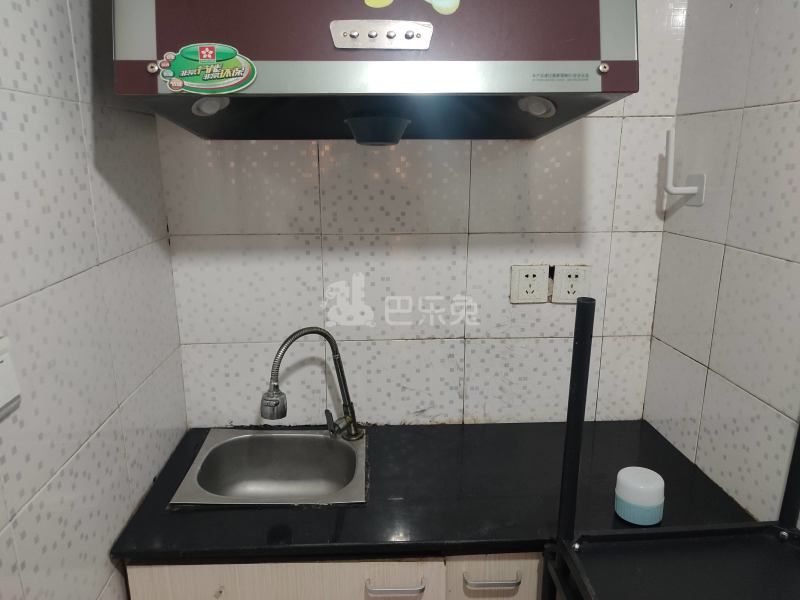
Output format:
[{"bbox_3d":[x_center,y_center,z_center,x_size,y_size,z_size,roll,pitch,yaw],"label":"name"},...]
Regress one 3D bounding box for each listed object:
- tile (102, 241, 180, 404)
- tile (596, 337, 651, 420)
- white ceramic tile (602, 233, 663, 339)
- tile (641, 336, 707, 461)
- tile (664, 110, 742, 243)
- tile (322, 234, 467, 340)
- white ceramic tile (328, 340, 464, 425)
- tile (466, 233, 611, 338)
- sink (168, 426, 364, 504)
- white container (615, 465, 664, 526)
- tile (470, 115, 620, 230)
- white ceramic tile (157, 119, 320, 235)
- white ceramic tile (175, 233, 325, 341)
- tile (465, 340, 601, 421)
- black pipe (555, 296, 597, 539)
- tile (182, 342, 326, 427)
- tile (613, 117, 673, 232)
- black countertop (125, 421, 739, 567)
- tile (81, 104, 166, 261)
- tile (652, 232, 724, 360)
[{"bbox_3d":[-0.502,0.022,1.135,0.010,0.250,0.347,-1,14,-4],"label":"tile"},{"bbox_3d":[0.544,0.190,1.407,0.118,0.216,0.010,-1,14,-2],"label":"tile"},{"bbox_3d":[0.543,-0.036,1.351,0.118,0.250,0.010,-1,14,-2],"label":"white ceramic tile"},{"bbox_3d":[0.622,0.221,1.310,0.010,0.221,0.214,-2,14,-6],"label":"tile"},{"bbox_3d":[0.616,-0.252,1.181,0.010,0.250,0.220,-1,14,-5],"label":"tile"},{"bbox_3d":[-0.009,-0.028,1.329,0.330,0.252,0.010,-1,14,-3],"label":"tile"},{"bbox_3d":[-0.009,0.201,1.394,0.330,0.221,0.010,-1,14,-2],"label":"white ceramic tile"},{"bbox_3d":[0.320,-0.032,1.345,0.330,0.252,0.010,-1,14,-3],"label":"tile"},{"bbox_3d":[-0.260,0.412,1.256,0.375,0.140,0.313,-1,14,-2],"label":"sink"},{"bbox_3d":[0.437,0.355,1.051,0.084,0.073,0.084,-1,14,-2],"label":"white container"},{"bbox_3d":[0.319,-0.276,1.285,0.330,0.252,0.010,-1,14,-2],"label":"tile"},{"bbox_3d":[-0.343,-0.266,1.254,0.334,0.250,0.010,-1,14,-2],"label":"white ceramic tile"},{"bbox_3d":[-0.343,-0.023,1.323,0.338,0.252,0.010,-1,14,-2],"label":"white ceramic tile"},{"bbox_3d":[0.320,0.193,1.398,0.330,0.216,0.010,-1,14,-2],"label":"tile"},{"bbox_3d":[0.263,0.190,0.863,0.025,0.395,0.025,-1,14,-3],"label":"black pipe"},{"bbox_3d":[-0.343,0.206,1.382,0.338,0.221,0.010,-1,14,-2],"label":"tile"},{"bbox_3d":[0.544,-0.279,1.294,0.119,0.252,0.010,-1,14,-2],"label":"tile"},{"bbox_3d":[0.066,0.378,1.208,1.137,0.034,0.446,-1,14,-2],"label":"black countertop"},{"bbox_3d":[-0.503,-0.220,1.073,0.010,0.250,0.347,-1,14,-4],"label":"tile"},{"bbox_3d":[0.622,-0.009,1.252,0.010,0.252,0.214,-2,14,-6],"label":"tile"}]

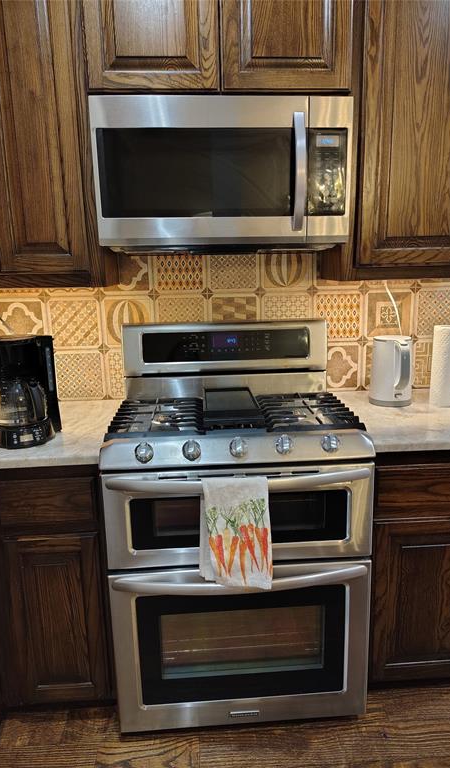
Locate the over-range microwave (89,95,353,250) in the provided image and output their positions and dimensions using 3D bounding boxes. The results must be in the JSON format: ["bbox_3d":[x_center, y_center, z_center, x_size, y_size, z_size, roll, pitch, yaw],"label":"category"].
[{"bbox_3d":[-0.012,-0.652,1.734,0.757,0.421,0.400,-2,12,-4],"label":"over-range microwave"}]

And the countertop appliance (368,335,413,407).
[{"bbox_3d":[0.596,-0.045,1.880,0.148,0.233,0.190,-3,12,-7],"label":"countertop appliance"}]

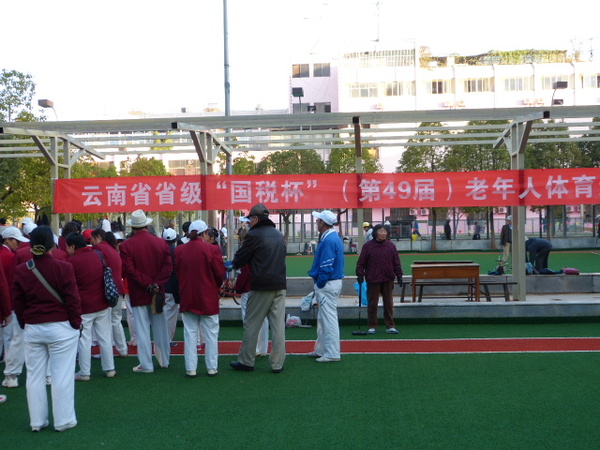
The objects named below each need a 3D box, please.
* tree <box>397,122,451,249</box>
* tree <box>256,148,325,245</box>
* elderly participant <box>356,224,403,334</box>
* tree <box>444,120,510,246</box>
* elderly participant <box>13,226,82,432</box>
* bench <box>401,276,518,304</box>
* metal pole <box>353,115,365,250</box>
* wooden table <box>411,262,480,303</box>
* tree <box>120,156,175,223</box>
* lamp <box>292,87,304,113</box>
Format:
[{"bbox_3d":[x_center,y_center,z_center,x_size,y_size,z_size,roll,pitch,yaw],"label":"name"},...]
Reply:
[{"bbox_3d":[6.569,-2.058,37.500,3.000,6.700,3.000,-1,0,5],"label":"tree"},{"bbox_3d":[-0.525,-1.382,39.300,3.700,5.800,3.600,-1,0,5],"label":"tree"},{"bbox_3d":[1.126,0.757,10.000,0.620,1.530,0.350,-1,0,-3],"label":"elderly participant"},{"bbox_3d":[9.421,-2.126,37.300,3.600,6.700,3.500,-1,0,5],"label":"tree"},{"bbox_3d":[-1.968,0.808,5.550,0.520,1.570,0.330,-1,0,-9],"label":"elderly participant"},{"bbox_3d":[2.920,1.230,12.850,1.970,0.380,0.320,-1,0,4],"label":"bench"},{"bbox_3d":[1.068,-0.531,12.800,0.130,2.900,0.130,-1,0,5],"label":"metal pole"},{"bbox_3d":[2.610,1.067,12.750,1.200,0.670,0.560,-1,0,4],"label":"wooden table"},{"bbox_3d":[-8.476,-1.195,39.500,2.700,5.300,2.700,-1,0,5],"label":"tree"},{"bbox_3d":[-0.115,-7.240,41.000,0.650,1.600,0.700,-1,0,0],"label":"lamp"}]

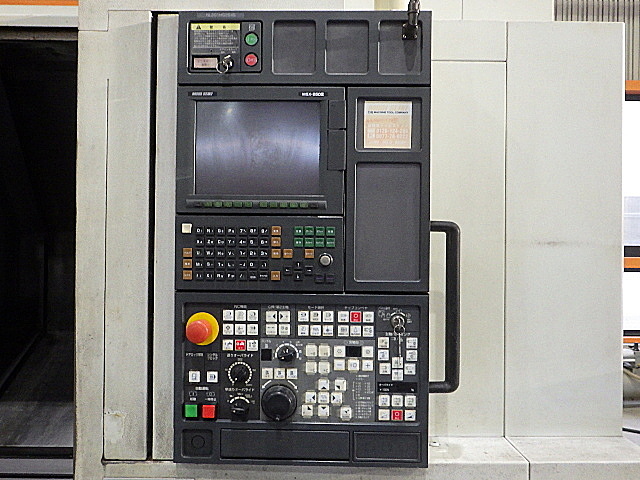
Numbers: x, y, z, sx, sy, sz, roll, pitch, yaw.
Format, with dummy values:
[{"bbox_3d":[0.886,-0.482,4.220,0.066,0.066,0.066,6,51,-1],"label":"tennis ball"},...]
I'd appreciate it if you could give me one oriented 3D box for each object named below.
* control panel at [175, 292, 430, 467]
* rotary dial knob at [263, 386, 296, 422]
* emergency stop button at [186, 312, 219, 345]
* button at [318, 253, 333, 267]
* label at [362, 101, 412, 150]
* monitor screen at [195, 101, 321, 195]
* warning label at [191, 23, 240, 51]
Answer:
[{"bbox_3d":[-0.031,0.246,0.930,0.448,0.305,0.062,1,0,1],"label":"control panel"},{"bbox_3d":[-0.069,0.283,0.899,0.062,0.062,0.034,1,0,1],"label":"rotary dial knob"},{"bbox_3d":[-0.207,0.158,0.896,0.058,0.058,0.043,1,0,1],"label":"emergency stop button"},{"bbox_3d":[0.011,0.035,0.906,0.025,0.025,0.016,1,0,1],"label":"button"},{"bbox_3d":[0.121,-0.203,0.915,0.085,0.085,0.002,1,0,1],"label":"label"},{"bbox_3d":[-0.109,-0.162,0.919,0.223,0.167,0.010,1,0,1],"label":"monitor screen"},{"bbox_3d":[-0.185,-0.360,0.917,0.088,0.049,0.002,1,0,1],"label":"warning label"}]

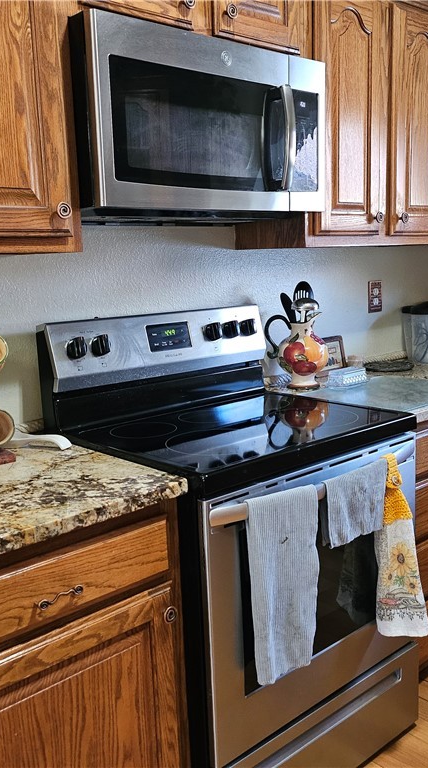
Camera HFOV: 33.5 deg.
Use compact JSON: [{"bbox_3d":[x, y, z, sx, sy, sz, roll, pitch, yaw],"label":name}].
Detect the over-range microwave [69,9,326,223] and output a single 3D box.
[{"bbox_3d":[-0.093,-0.641,1.887,0.757,0.418,0.416,-10,12,-41],"label":"over-range microwave"}]

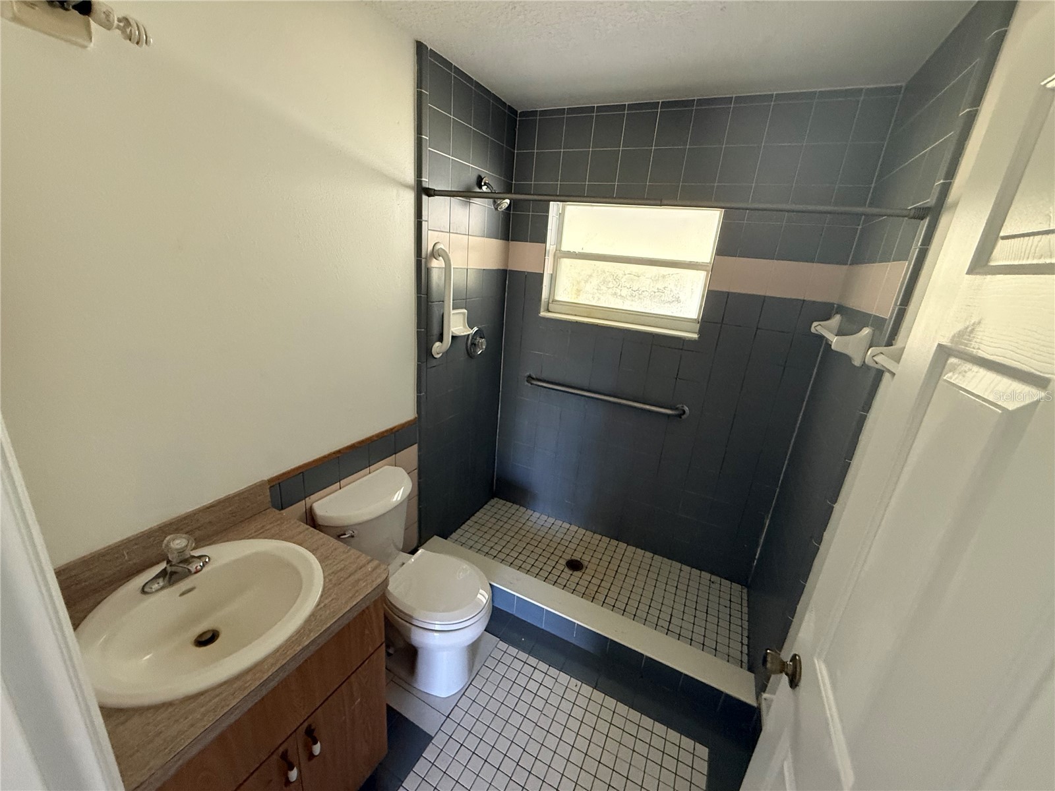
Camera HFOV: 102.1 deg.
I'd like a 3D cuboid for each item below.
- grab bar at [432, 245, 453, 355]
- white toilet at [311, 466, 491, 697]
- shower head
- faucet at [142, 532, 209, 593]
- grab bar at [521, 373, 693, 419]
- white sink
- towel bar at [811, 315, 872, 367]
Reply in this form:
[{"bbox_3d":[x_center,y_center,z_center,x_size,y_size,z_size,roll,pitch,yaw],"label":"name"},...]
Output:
[{"bbox_3d":[-0.387,-0.425,1.982,0.064,0.532,0.078,13,20,24],"label":"grab bar"},{"bbox_3d":[-0.454,0.780,1.716,0.640,0.765,0.440,12,19,21],"label":"white toilet"},{"bbox_3d":[-0.153,-0.971,2.068,0.180,0.165,0.090,13,20,24],"label":"shower head"},{"bbox_3d":[-0.865,0.422,1.061,0.140,0.105,0.154,13,20,24],"label":"faucet"},{"bbox_3d":[0.403,0.001,2.397,0.959,0.074,0.066,13,20,24],"label":"grab bar"},{"bbox_3d":[-0.772,0.572,1.049,0.488,0.170,0.495,13,20,24],"label":"white sink"},{"bbox_3d":[1.119,-0.218,1.556,0.083,0.123,0.585,13,20,24],"label":"towel bar"}]

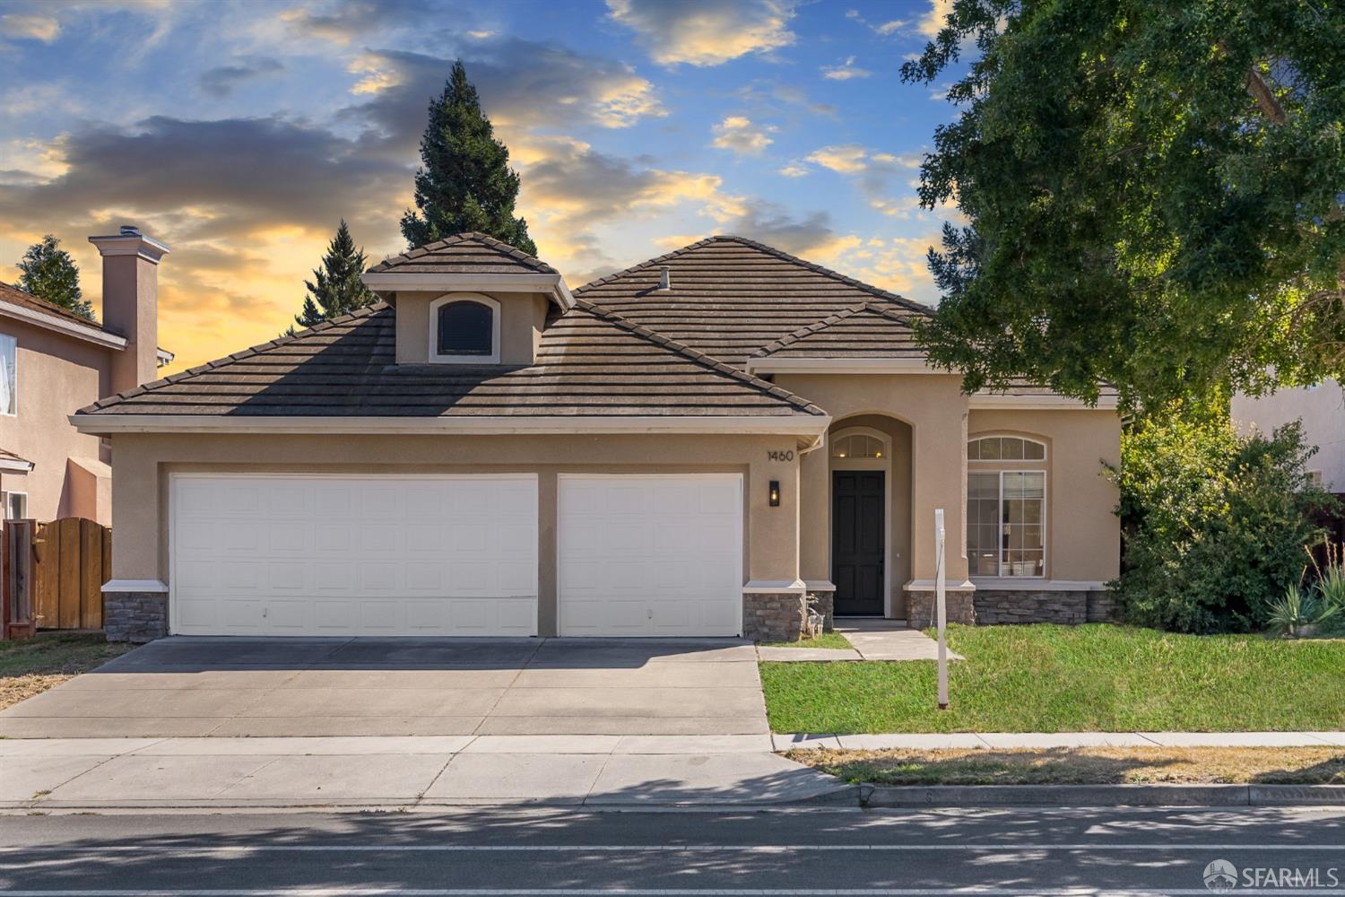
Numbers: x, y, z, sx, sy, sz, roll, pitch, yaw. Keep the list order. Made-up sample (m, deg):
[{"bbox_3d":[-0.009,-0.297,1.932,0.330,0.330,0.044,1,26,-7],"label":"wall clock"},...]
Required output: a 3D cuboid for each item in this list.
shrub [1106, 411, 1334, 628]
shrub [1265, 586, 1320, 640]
[{"bbox_3d":[8.120,1.080,23.800,3.300,3.100,2.700,0,-1,0],"label":"shrub"},{"bbox_3d":[8.570,2.270,22.200,0.760,0.730,0.740,0,-1,0],"label":"shrub"}]

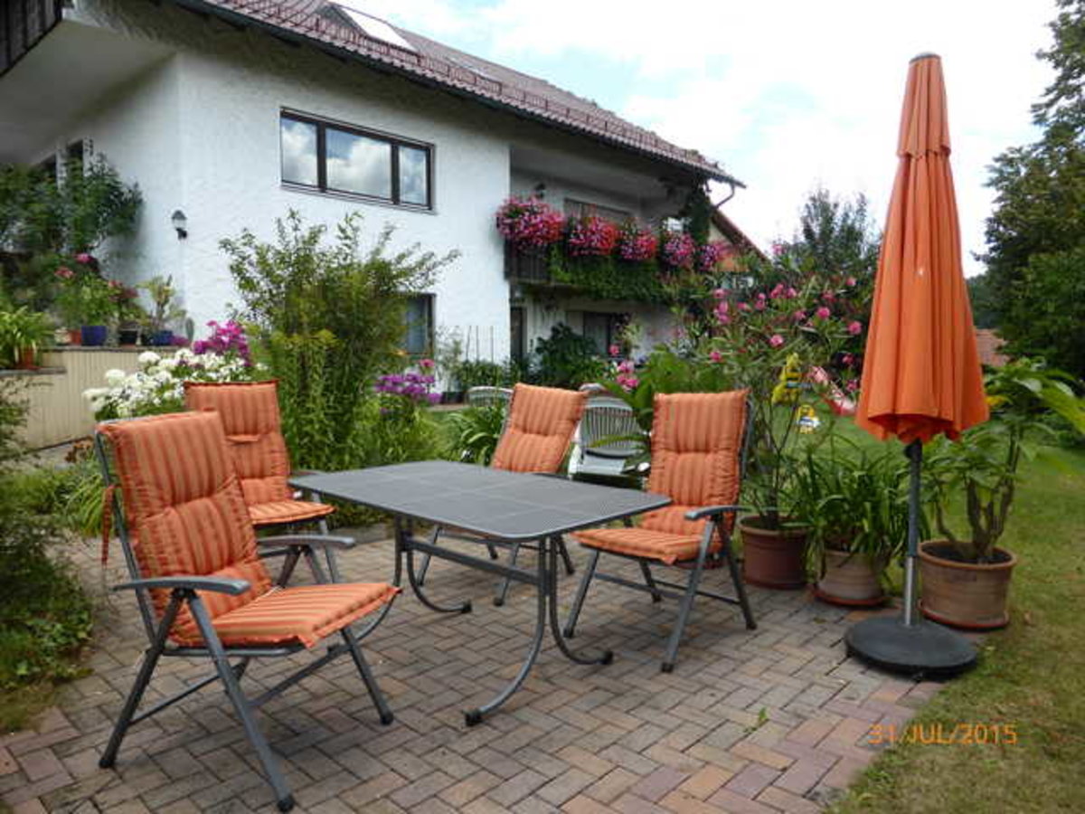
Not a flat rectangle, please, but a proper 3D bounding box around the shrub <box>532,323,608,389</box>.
[{"bbox_3d":[0.512,-0.810,13.977,1.400,1.400,1.300,0,3,2],"label":"shrub"}]

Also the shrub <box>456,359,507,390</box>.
[{"bbox_3d":[-1.079,-0.394,13.300,0.880,0.650,0.750,0,3,-5],"label":"shrub"}]

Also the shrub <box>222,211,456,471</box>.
[{"bbox_3d":[-1.857,-0.489,6.883,2.050,2.500,1.750,-1,4,-15],"label":"shrub"}]

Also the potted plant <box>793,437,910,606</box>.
[{"bbox_3d":[1.693,0.607,4.113,0.600,0.840,0.580,1,4,23],"label":"potted plant"}]

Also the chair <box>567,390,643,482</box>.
[{"bbox_3d":[0.530,0.385,6.084,0.600,1.050,0.640,0,3,5],"label":"chair"}]

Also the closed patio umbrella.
[{"bbox_3d":[1.621,-0.203,3.254,0.520,2.560,0.520,2,4,26],"label":"closed patio umbrella"}]

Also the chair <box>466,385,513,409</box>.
[{"bbox_3d":[-0.466,0.357,6.633,0.580,1.040,0.600,0,3,-4],"label":"chair"}]

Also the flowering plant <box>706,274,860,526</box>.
[{"bbox_3d":[1.399,-0.024,4.366,0.840,1.490,0.820,1,4,18],"label":"flowering plant"}]

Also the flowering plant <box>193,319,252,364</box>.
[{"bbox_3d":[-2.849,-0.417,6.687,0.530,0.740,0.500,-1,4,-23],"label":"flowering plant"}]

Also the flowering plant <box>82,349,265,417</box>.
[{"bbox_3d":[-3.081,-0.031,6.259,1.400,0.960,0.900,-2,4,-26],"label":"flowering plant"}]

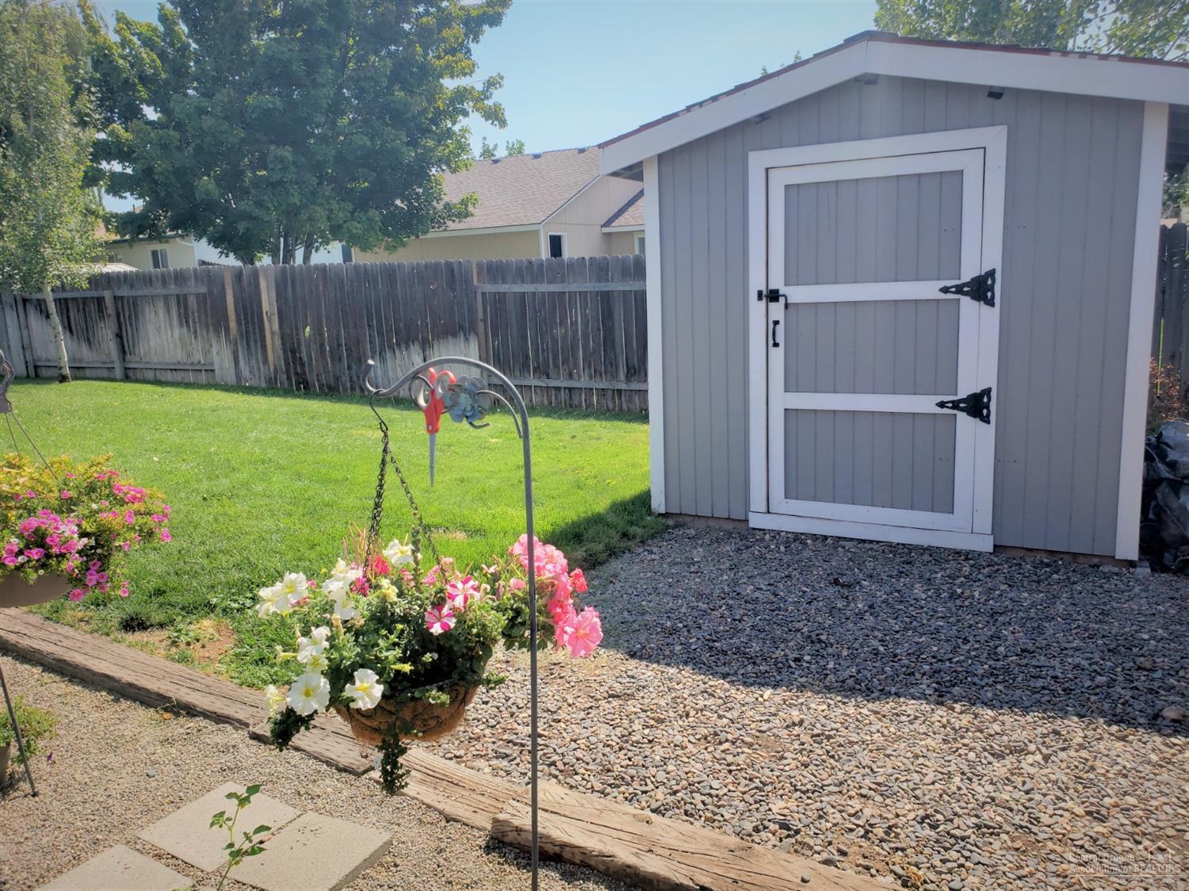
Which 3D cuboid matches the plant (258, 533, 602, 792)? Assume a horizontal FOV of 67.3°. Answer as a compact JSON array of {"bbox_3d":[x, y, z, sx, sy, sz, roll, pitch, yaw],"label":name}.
[{"bbox_3d":[-0.307,0.395,1.670,0.600,0.440,0.480,-2,10,0],"label":"plant"}]

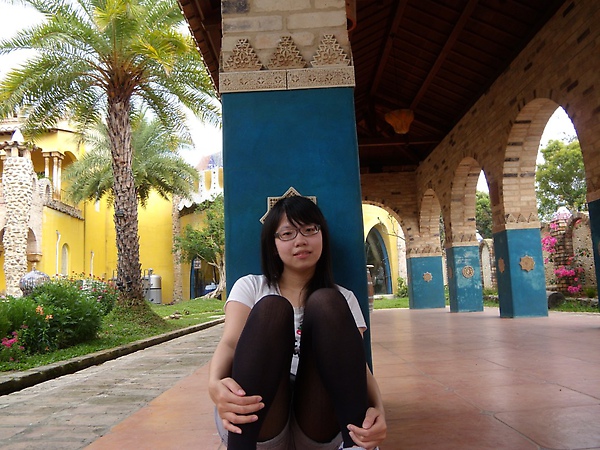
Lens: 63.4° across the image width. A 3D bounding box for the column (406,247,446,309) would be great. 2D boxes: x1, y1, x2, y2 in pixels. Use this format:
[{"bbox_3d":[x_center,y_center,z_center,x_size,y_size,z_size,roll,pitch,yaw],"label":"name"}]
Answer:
[{"bbox_3d":[3.010,1.253,11.659,0.729,1.476,0.456,-2,-8,0],"label":"column"}]

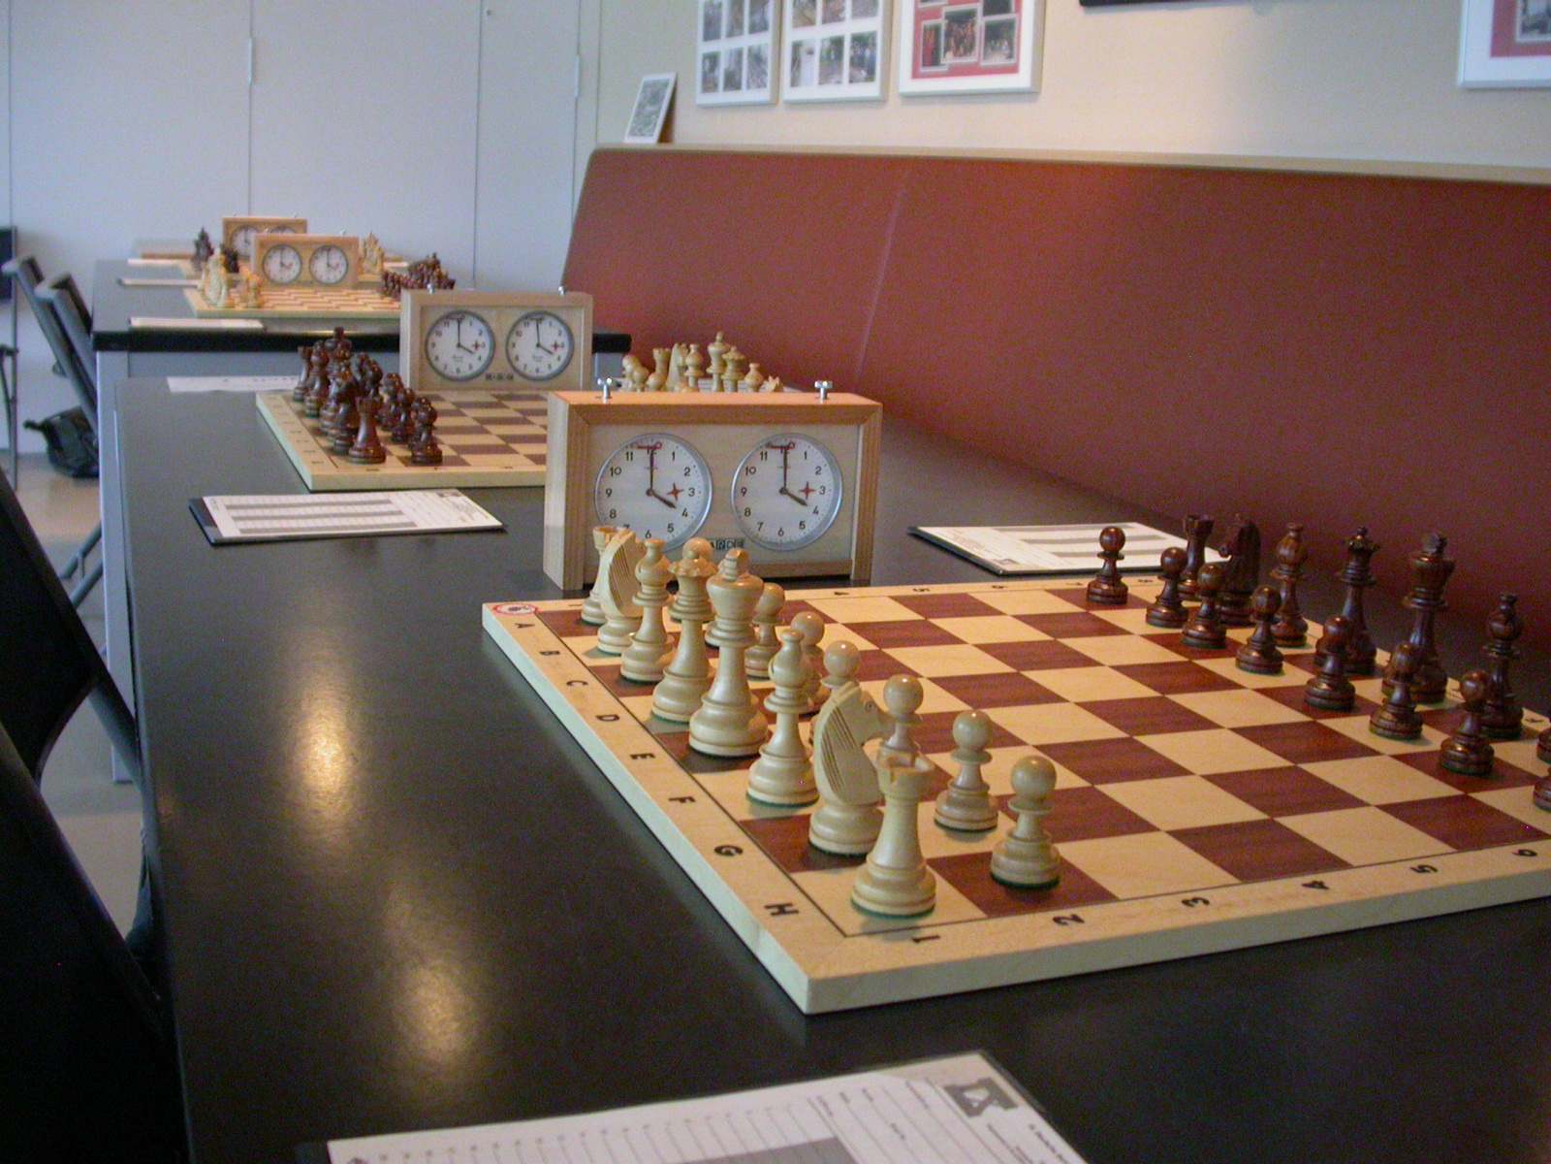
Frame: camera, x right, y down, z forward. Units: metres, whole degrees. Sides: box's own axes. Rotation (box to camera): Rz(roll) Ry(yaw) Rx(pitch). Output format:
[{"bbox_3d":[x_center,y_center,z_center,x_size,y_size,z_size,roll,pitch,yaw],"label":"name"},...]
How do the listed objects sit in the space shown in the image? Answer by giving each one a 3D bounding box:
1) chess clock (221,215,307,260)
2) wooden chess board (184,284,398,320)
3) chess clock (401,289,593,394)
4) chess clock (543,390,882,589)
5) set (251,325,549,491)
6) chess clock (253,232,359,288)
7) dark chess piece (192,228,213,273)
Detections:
[{"bbox_3d":[-1.345,-0.893,4.489,0.222,0.125,0.057,-2,14,-21],"label":"chess clock"},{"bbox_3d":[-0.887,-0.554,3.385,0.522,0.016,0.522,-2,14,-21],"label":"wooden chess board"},{"bbox_3d":[-0.337,-0.288,2.068,0.222,0.125,0.057,-2,15,-22],"label":"chess clock"},{"bbox_3d":[-0.043,-0.065,1.191,0.222,0.125,0.057,-2,14,-21],"label":"chess clock"},{"bbox_3d":[-0.244,-0.202,1.753,0.522,0.110,0.522,-2,15,-22],"label":"set"},{"bbox_3d":[-1.002,-0.673,3.631,0.222,0.125,0.057,-4,15,-26],"label":"chess clock"},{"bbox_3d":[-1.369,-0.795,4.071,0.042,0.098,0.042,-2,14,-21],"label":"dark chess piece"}]

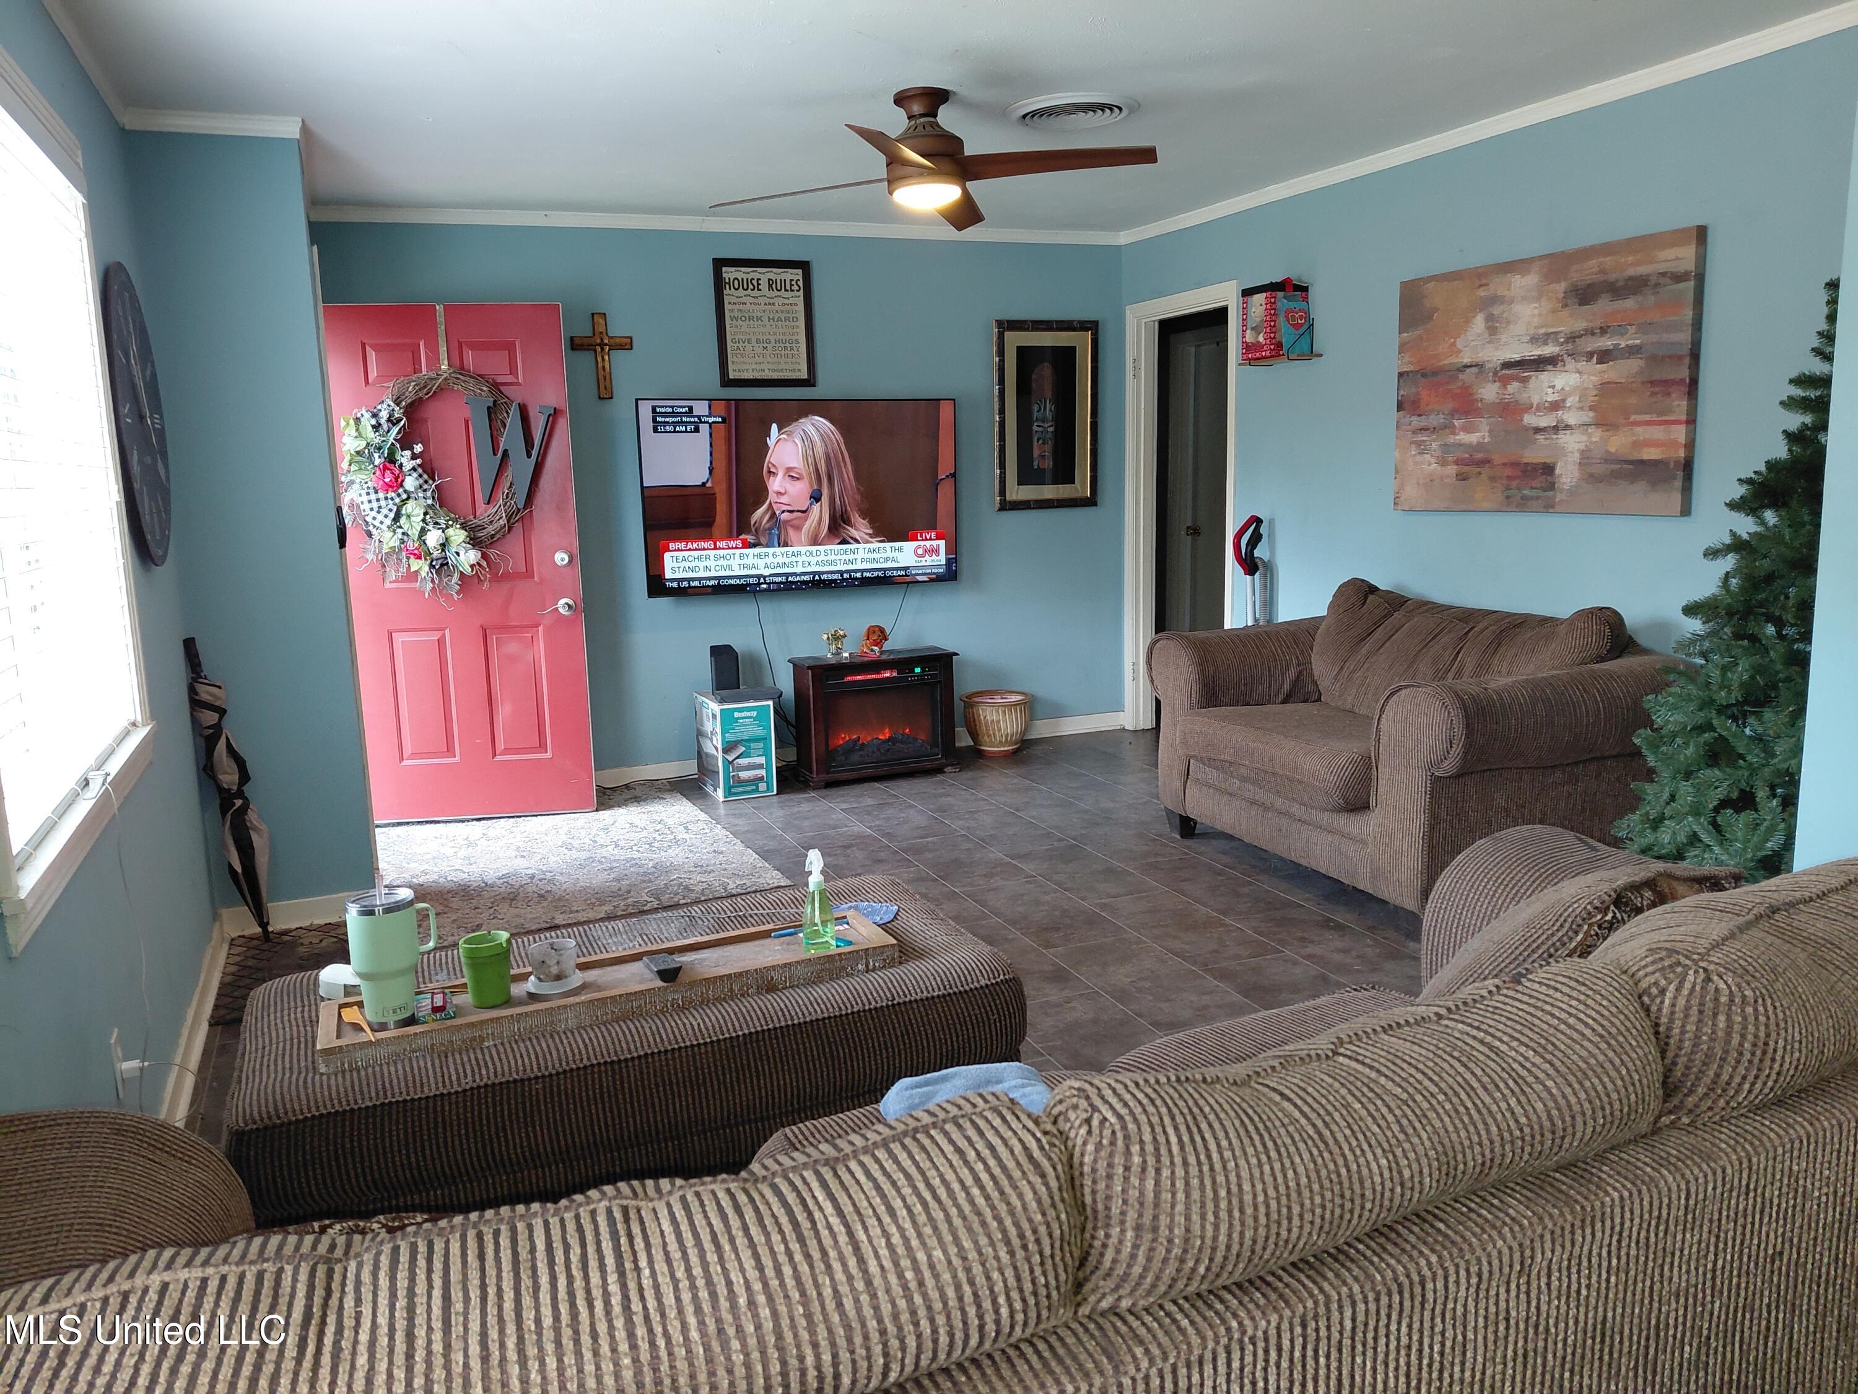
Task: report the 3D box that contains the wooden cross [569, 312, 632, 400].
[{"bbox_3d":[-1.395,-1.456,5.734,0.260,0.355,0.025,-6,11,-22],"label":"wooden cross"}]

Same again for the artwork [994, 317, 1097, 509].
[{"bbox_3d":[0.571,-1.365,6.526,0.560,0.896,0.035,-6,10,-22],"label":"artwork"}]

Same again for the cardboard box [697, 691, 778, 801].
[{"bbox_3d":[-0.847,0.202,5.860,0.236,0.412,0.399,-6,11,-24],"label":"cardboard box"}]

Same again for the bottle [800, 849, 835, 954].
[{"bbox_3d":[-0.211,0.377,2.517,0.062,0.198,0.060,-2,10,0],"label":"bottle"}]

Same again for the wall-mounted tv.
[{"bbox_3d":[-0.549,-0.897,5.975,1.455,0.835,0.065,-6,11,-23],"label":"wall-mounted tv"}]

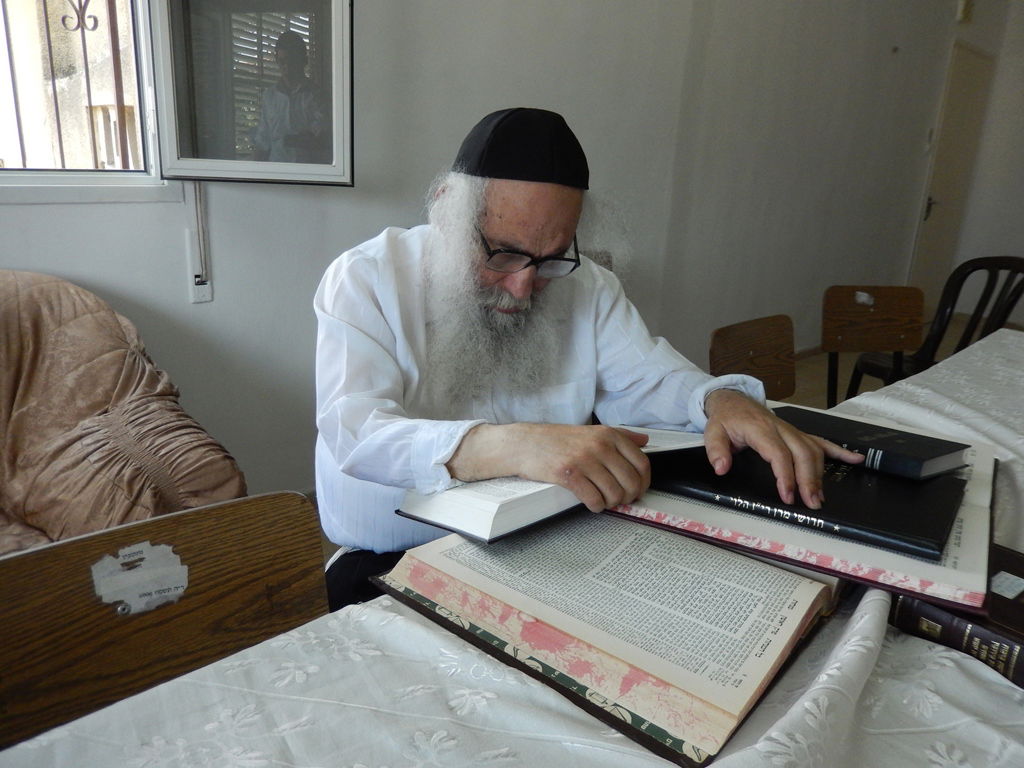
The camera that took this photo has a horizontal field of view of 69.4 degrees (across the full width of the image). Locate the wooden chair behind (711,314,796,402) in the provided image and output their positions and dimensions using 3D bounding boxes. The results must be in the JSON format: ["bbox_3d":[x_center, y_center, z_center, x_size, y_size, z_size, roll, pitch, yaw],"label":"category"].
[{"bbox_3d":[0.771,0.272,1.896,0.420,0.790,0.480,-12,22,-40],"label":"wooden chair behind"}]

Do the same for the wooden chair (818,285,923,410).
[{"bbox_3d":[1.334,0.099,2.551,0.420,0.790,0.480,-2,18,-14],"label":"wooden chair"}]

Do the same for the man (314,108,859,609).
[{"bbox_3d":[0.013,0.224,1.164,0.630,1.220,0.750,-8,20,-31],"label":"man"}]

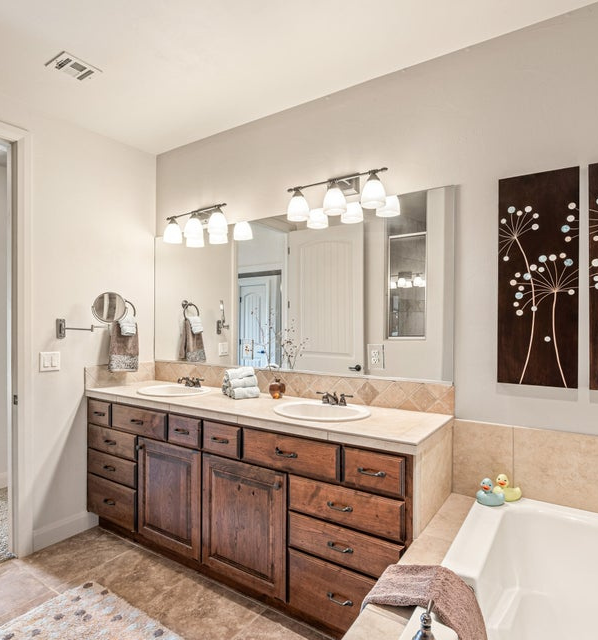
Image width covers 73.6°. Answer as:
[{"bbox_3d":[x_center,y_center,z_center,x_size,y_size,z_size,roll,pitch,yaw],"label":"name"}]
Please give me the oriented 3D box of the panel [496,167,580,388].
[{"bbox_3d":[1.032,-0.172,1.733,0.302,0.914,0.028,0,0,33],"label":"panel"}]

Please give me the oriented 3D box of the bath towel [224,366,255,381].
[{"bbox_3d":[-0.359,0.323,2.471,0.155,0.062,0.075,0,0,-29],"label":"bath towel"}]

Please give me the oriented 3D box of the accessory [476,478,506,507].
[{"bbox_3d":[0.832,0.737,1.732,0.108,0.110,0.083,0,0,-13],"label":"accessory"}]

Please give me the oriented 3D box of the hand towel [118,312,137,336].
[{"bbox_3d":[-1.223,0.037,2.836,0.075,0.160,0.095,0,0,33],"label":"hand towel"}]

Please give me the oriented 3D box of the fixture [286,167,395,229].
[{"bbox_3d":[0.209,-0.674,2.182,0.605,0.222,0.173,0,0,33],"label":"fixture"}]

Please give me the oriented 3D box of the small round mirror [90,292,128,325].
[{"bbox_3d":[-1.235,-0.085,2.608,0.222,0.210,0.030,0,0,-15],"label":"small round mirror"}]

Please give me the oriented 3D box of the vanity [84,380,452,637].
[{"bbox_3d":[-0.337,0.934,2.329,2.245,0.931,0.545,0,0,33],"label":"vanity"}]

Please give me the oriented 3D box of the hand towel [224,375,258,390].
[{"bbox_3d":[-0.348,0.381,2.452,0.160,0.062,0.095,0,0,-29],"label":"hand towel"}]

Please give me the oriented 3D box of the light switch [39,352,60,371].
[{"bbox_3d":[-1.559,0.263,2.501,0.010,0.121,0.118,0,0,33],"label":"light switch"}]

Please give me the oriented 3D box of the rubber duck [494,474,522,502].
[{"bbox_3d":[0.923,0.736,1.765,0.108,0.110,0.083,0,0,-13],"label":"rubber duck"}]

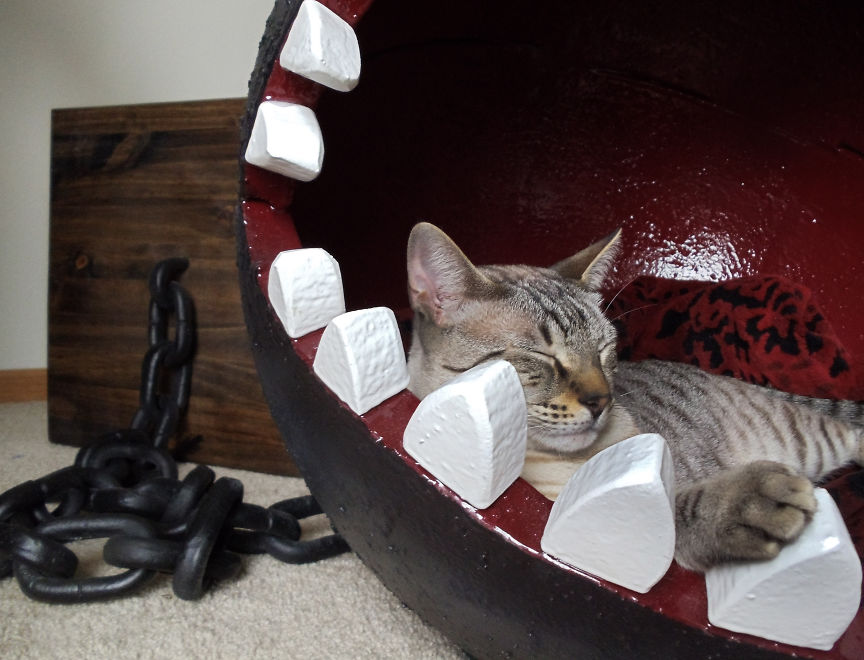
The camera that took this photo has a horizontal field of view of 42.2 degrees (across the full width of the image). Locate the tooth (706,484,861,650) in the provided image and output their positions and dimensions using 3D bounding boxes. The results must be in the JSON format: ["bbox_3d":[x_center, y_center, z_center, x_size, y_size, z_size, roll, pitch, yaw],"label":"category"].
[{"bbox_3d":[0.143,0.092,0.440,0.050,0.061,0.027,13,39,-2],"label":"tooth"}]

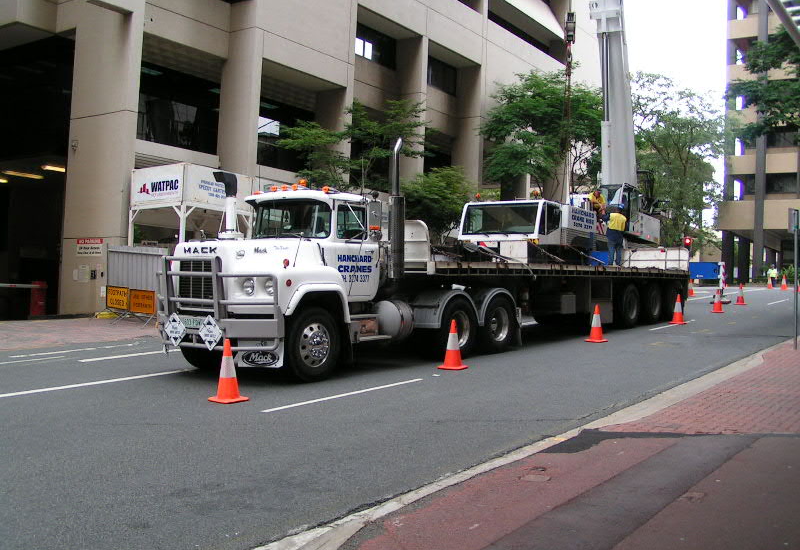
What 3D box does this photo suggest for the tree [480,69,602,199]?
[{"bbox_3d":[6.166,-4.146,38.000,5.600,9.490,5.600,1,-2,34],"label":"tree"}]

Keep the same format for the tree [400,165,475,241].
[{"bbox_3d":[1.324,-1.483,31.000,2.900,4.770,2.900,1,-2,34],"label":"tree"}]

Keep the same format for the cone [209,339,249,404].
[{"bbox_3d":[-1.955,1.089,10.073,0.370,0.700,0.370,1,-1,27],"label":"cone"}]

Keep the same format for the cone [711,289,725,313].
[{"bbox_3d":[9.552,0.777,26.404,0.370,0.700,0.370,1,-1,28],"label":"cone"}]

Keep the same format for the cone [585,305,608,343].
[{"bbox_3d":[3.781,0.922,16.854,0.370,0.700,0.370,2,-1,-44],"label":"cone"}]

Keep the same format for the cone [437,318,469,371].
[{"bbox_3d":[0.783,1.008,12.784,0.370,0.700,0.370,1,-1,26],"label":"cone"}]

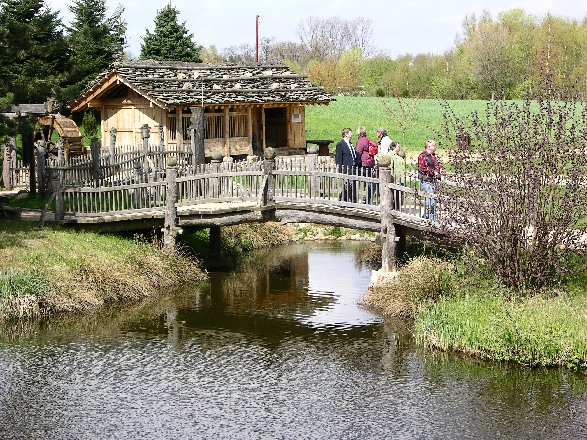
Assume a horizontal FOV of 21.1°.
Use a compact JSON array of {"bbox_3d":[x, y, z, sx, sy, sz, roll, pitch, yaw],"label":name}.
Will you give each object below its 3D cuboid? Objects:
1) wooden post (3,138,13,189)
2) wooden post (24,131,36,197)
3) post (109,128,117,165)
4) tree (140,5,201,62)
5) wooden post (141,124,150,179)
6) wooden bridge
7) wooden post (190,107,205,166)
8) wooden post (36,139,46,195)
[{"bbox_3d":[-8.059,-1.535,44.400,0.230,1.408,0.230,0,6,0],"label":"wooden post"},{"bbox_3d":[-7.195,-1.593,43.300,0.230,1.840,0.230,0,6,0],"label":"wooden post"},{"bbox_3d":[-5.495,-2.123,48.000,0.190,1.355,0.190,0,6,0],"label":"post"},{"bbox_3d":[-5.851,-7.254,75.000,4.300,5.990,4.300,0,6,0],"label":"tree"},{"bbox_3d":[-4.309,-1.969,46.000,0.240,1.634,0.240,0,6,0],"label":"wooden post"},{"bbox_3d":[-1.150,-0.478,37.547,11.000,2.500,2.800,3,6,25],"label":"wooden bridge"},{"bbox_3d":[-2.695,-2.060,44.500,0.310,2.230,0.310,0,6,0],"label":"wooden post"},{"bbox_3d":[-6.987,-1.465,43.800,0.220,1.486,0.220,0,6,0],"label":"wooden post"}]

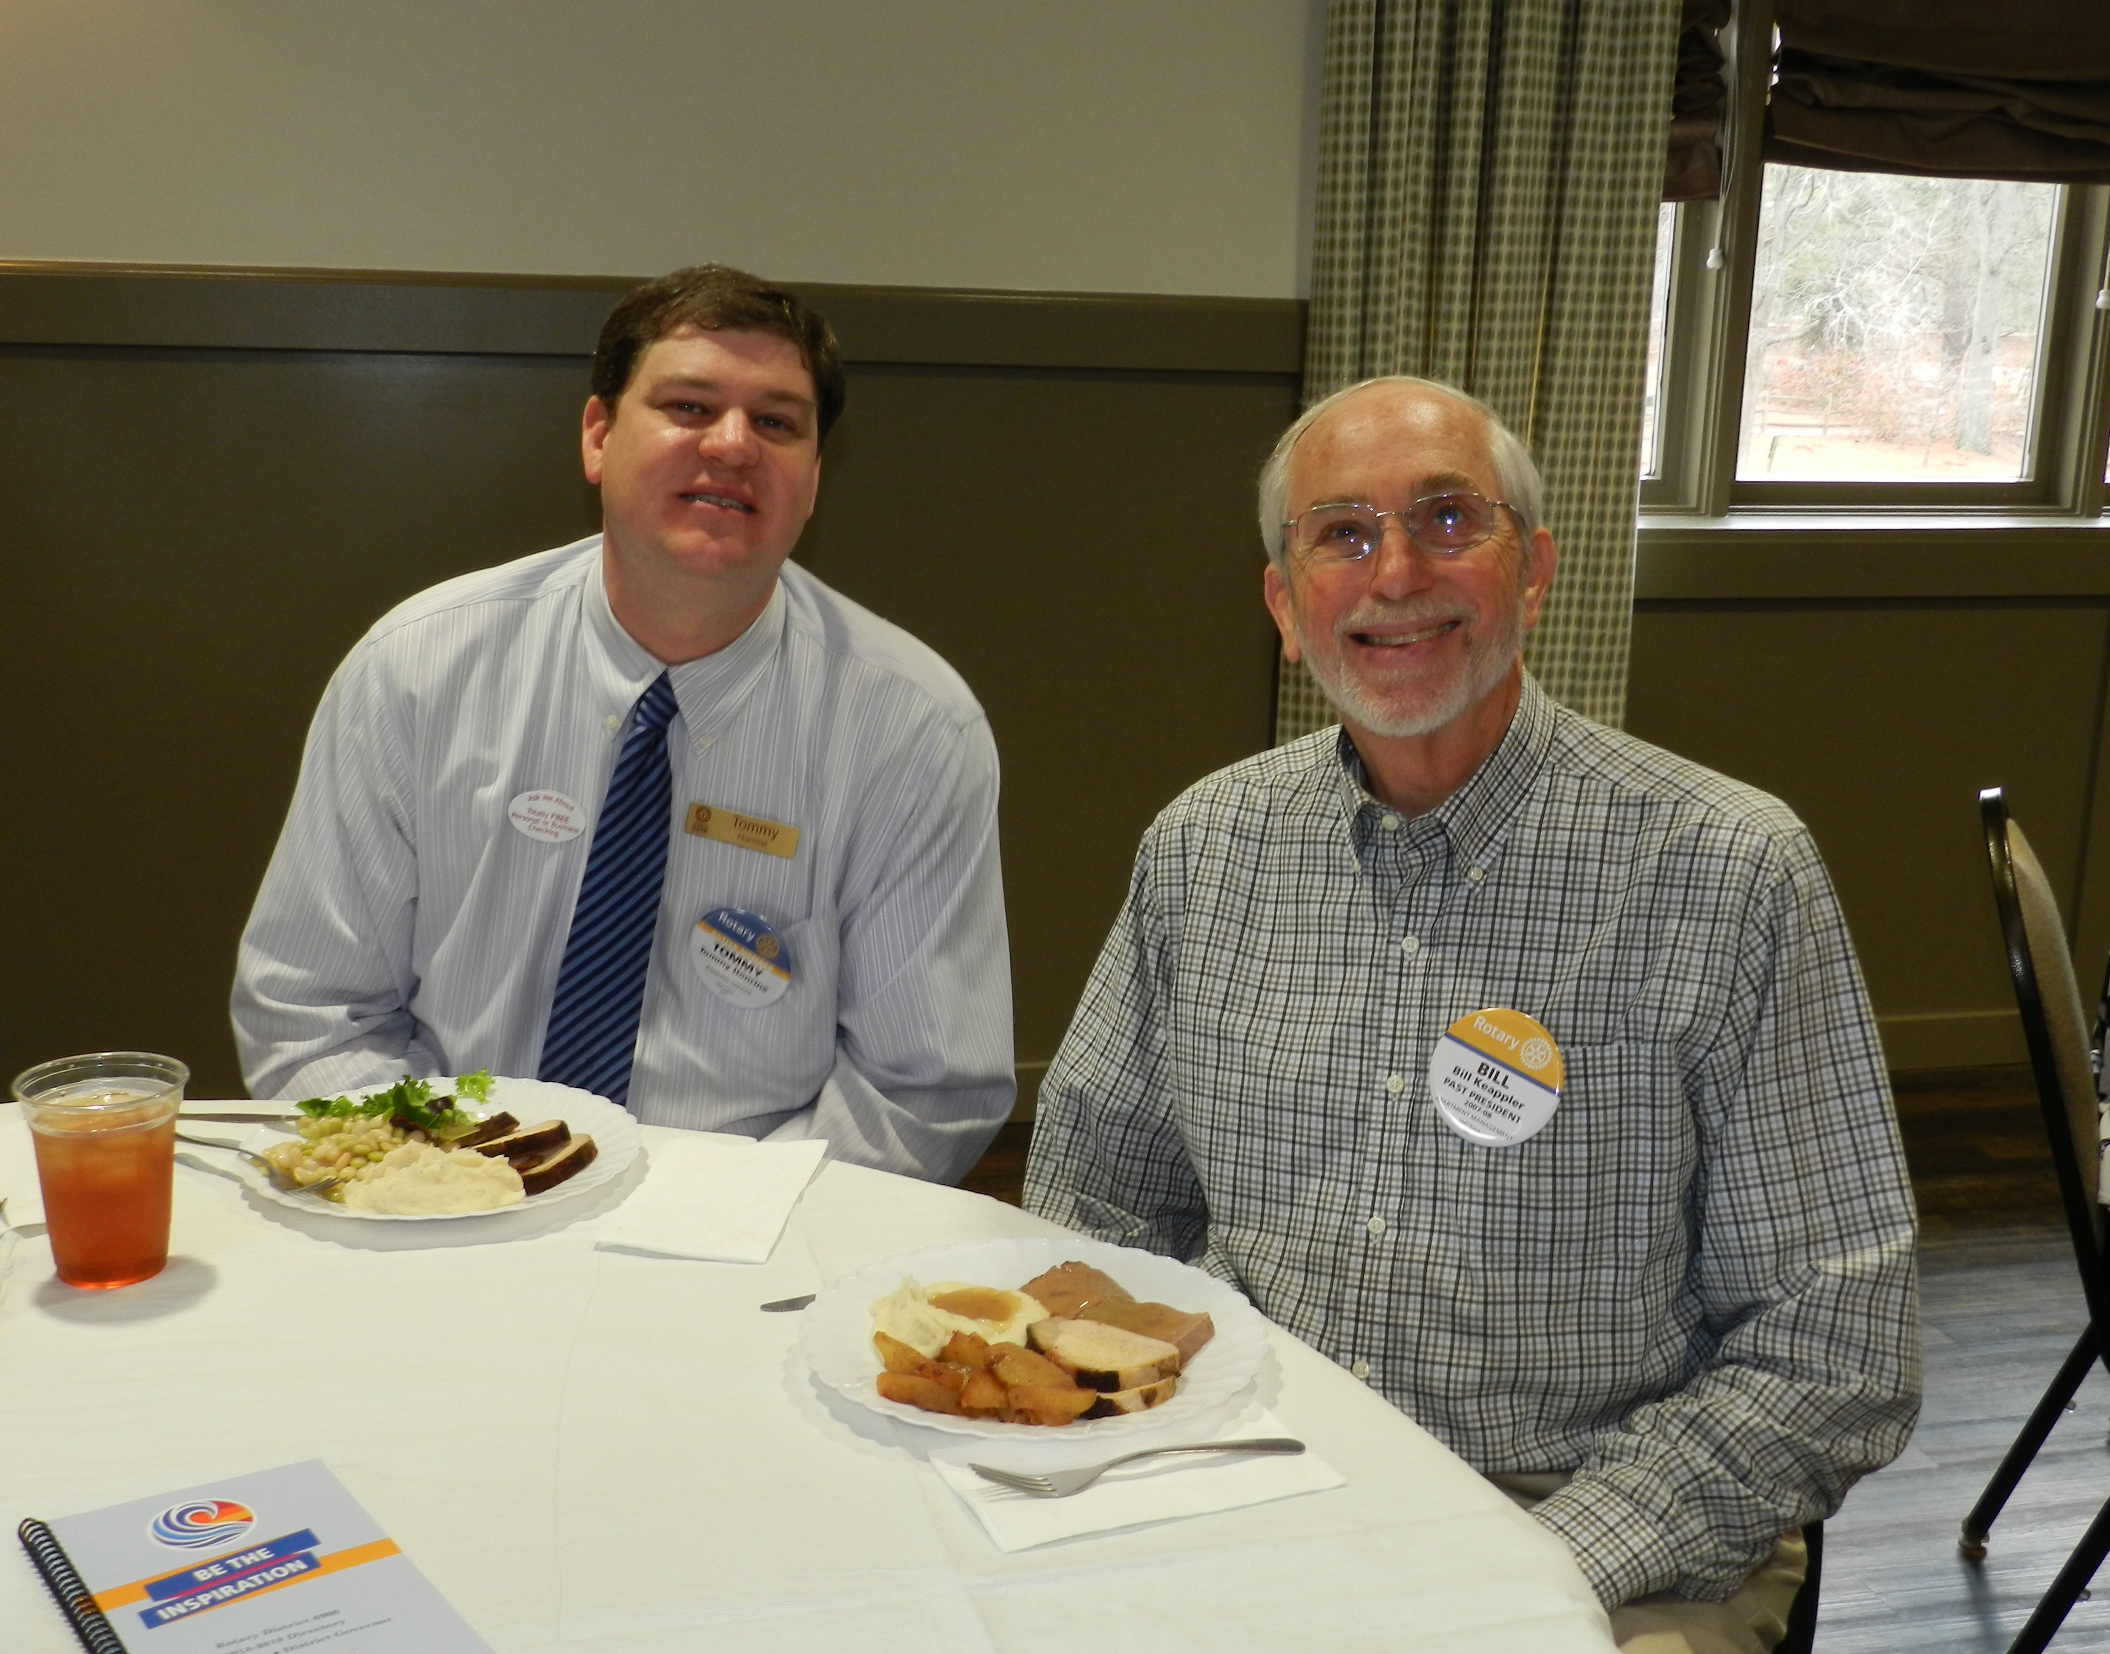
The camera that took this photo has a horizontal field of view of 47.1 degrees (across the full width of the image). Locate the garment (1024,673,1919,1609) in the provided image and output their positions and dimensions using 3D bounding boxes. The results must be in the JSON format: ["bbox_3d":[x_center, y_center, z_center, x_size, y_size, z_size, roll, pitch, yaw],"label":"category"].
[{"bbox_3d":[0.224,0.159,1.446,0.570,0.480,0.430,9,16,30],"label":"garment"}]

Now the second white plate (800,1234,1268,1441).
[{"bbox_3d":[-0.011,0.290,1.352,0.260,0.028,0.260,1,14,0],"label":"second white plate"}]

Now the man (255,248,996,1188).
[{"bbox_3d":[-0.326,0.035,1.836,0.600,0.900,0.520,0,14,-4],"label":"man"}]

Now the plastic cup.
[{"bbox_3d":[-0.566,0.208,1.446,0.098,0.118,0.098,1,14,0],"label":"plastic cup"}]

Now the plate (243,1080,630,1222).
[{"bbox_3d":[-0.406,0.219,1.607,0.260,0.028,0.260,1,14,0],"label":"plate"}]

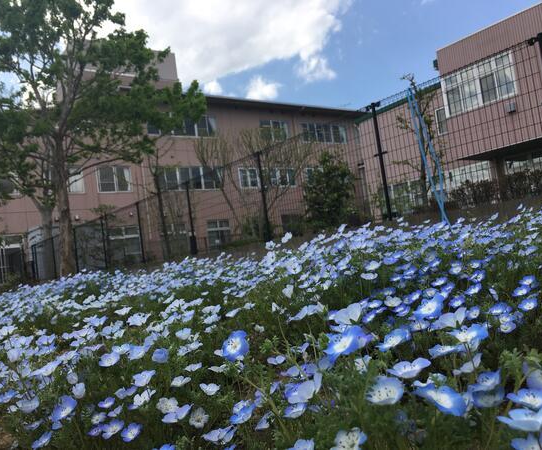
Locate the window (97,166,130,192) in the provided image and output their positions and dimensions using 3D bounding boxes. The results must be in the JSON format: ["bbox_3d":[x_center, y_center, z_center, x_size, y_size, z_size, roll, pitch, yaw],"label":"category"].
[{"bbox_3d":[-9.155,-2.652,29.500,2.020,1.530,0.150,-5,-4,-37],"label":"window"}]

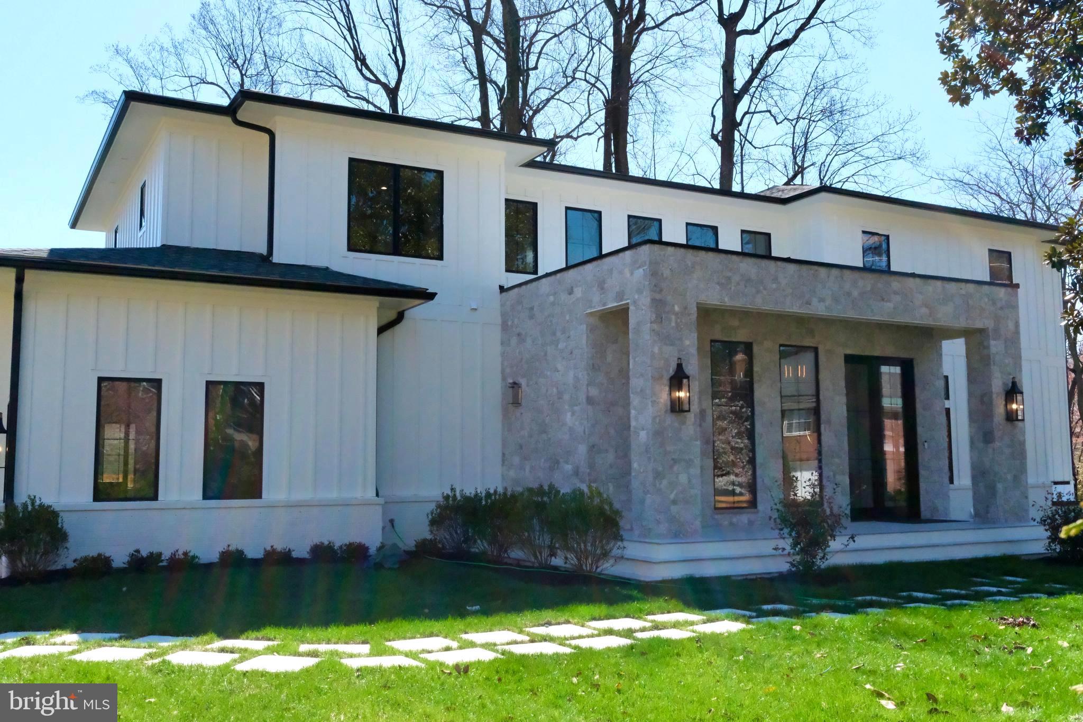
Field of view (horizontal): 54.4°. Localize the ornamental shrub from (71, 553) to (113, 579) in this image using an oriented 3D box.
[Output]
[{"bbox_3d":[-5.926,2.702,13.886,0.547,0.325,0.547,3,-6,-28],"label":"ornamental shrub"}]

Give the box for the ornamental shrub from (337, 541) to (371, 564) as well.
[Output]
[{"bbox_3d":[-2.800,2.864,15.727,0.506,0.331,0.506,3,-6,-28],"label":"ornamental shrub"}]

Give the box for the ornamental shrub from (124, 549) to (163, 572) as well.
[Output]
[{"bbox_3d":[-5.247,2.612,13.830,0.483,0.308,0.440,3,-7,-28],"label":"ornamental shrub"}]

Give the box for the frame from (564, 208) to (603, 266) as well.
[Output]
[{"bbox_3d":[0.830,-2.289,20.640,0.819,1.400,0.110,3,-7,-28],"label":"frame"}]

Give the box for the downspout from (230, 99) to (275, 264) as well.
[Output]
[{"bbox_3d":[-4.712,-2.914,17.092,0.700,2.580,0.200,3,-6,-28],"label":"downspout"}]

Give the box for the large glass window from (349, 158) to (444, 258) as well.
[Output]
[{"bbox_3d":[-2.498,-2.589,18.143,1.727,1.601,0.100,3,-6,-28],"label":"large glass window"}]

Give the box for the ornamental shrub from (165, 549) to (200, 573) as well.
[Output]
[{"bbox_3d":[-4.985,2.772,14.613,0.493,0.319,0.493,3,-6,-28],"label":"ornamental shrub"}]

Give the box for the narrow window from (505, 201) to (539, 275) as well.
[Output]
[{"bbox_3d":[-0.433,-2.354,19.962,0.805,1.400,0.110,3,-7,-28],"label":"narrow window"}]

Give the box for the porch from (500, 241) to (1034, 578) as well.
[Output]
[{"bbox_3d":[3.910,0.902,17.617,7.910,4.410,5.040,3,-7,-28],"label":"porch"}]

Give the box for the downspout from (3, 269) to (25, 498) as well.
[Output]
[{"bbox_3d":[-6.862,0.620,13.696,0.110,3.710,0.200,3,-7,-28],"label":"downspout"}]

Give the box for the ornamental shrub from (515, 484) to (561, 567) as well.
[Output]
[{"bbox_3d":[-0.048,2.314,14.835,0.780,1.145,0.780,0,-6,0],"label":"ornamental shrub"}]

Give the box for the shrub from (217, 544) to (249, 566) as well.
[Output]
[{"bbox_3d":[-4.212,2.651,14.387,0.413,0.301,0.400,3,-7,-28],"label":"shrub"}]

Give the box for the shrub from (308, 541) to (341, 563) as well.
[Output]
[{"bbox_3d":[-3.225,2.831,15.614,0.489,0.329,0.489,3,-6,-28],"label":"shrub"}]

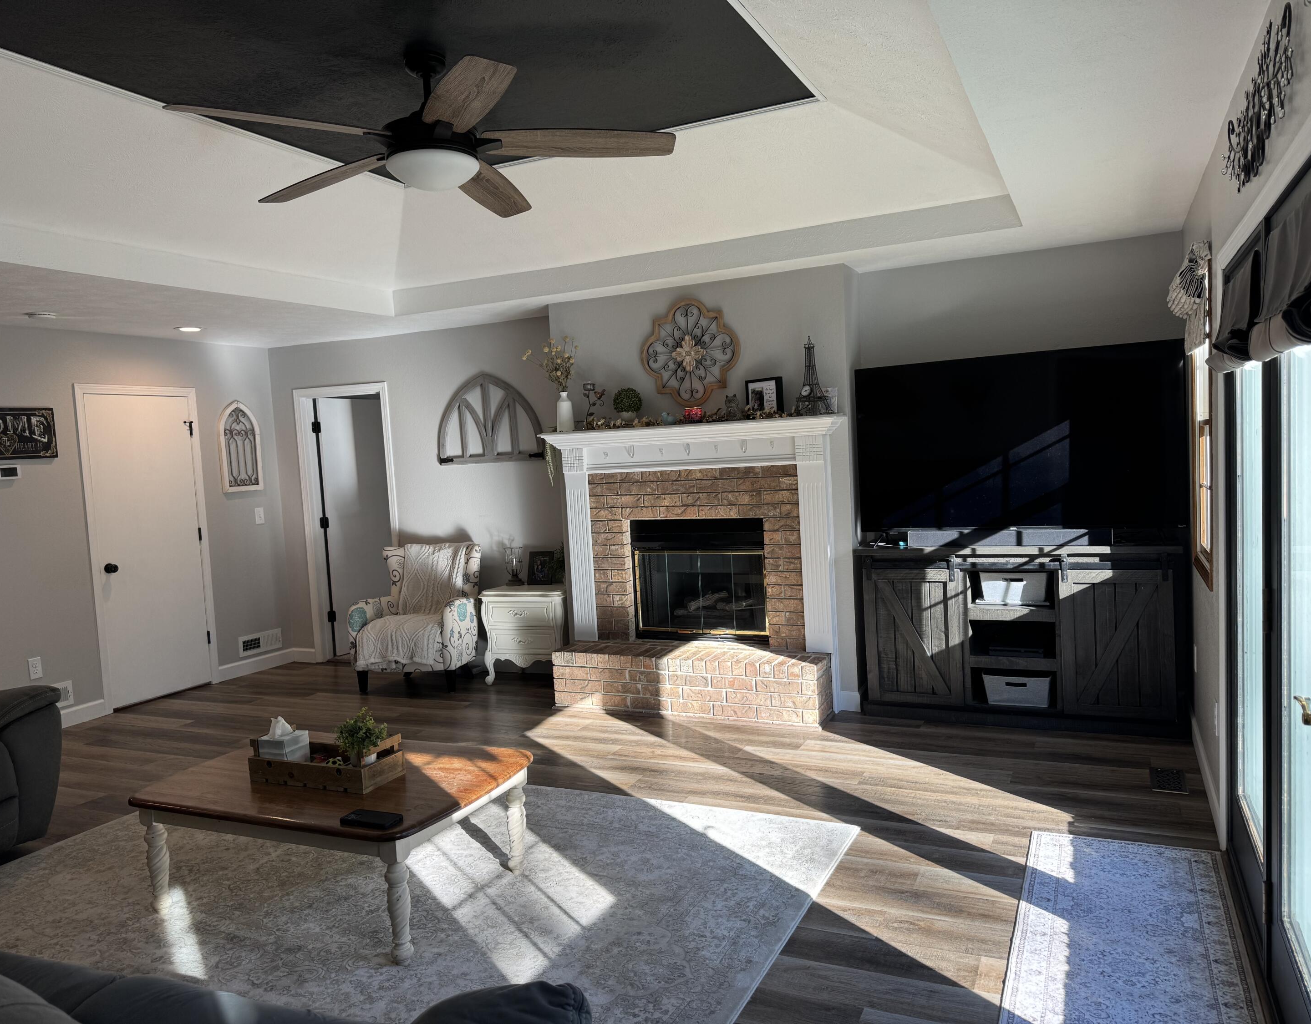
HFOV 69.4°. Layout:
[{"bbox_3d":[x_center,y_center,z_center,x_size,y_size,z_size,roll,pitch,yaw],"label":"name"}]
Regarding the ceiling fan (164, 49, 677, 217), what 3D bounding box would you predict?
[{"bbox_3d":[-0.828,-1.394,3.379,1.652,0.489,1.694,-1,4,26],"label":"ceiling fan"}]

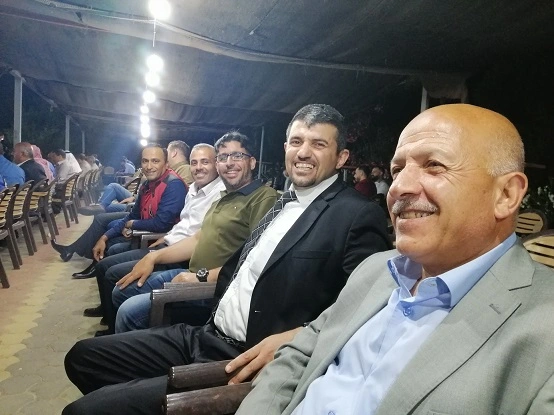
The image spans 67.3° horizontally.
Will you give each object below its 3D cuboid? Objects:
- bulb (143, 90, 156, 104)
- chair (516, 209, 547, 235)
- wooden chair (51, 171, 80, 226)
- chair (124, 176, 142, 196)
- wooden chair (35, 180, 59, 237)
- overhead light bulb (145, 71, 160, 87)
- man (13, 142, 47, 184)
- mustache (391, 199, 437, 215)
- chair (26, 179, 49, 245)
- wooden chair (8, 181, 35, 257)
[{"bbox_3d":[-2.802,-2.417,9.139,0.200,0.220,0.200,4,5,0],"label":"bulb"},{"bbox_3d":[2.680,0.444,4.808,0.560,0.860,0.560,2,5,-18],"label":"chair"},{"bbox_3d":[-3.659,-0.134,6.946,0.560,0.860,0.560,3,5,-10],"label":"wooden chair"},{"bbox_3d":[-2.999,-0.127,8.036,0.560,0.860,0.560,4,5,0],"label":"chair"},{"bbox_3d":[-3.348,-0.016,5.792,0.560,0.860,0.560,2,5,-20],"label":"wooden chair"},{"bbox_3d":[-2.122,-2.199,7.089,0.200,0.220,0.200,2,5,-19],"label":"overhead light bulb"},{"bbox_3d":[-3.270,-0.151,4.950,0.850,1.280,0.550,2,5,-17],"label":"man"},{"bbox_3d":[0.197,-0.002,0.605,0.032,0.025,0.082,4,-9,-35],"label":"mustache"},{"bbox_3d":[-3.135,0.060,5.059,0.560,0.860,0.560,2,5,-16],"label":"chair"},{"bbox_3d":[-2.916,0.131,4.390,0.560,0.860,0.560,2,5,-17],"label":"wooden chair"}]

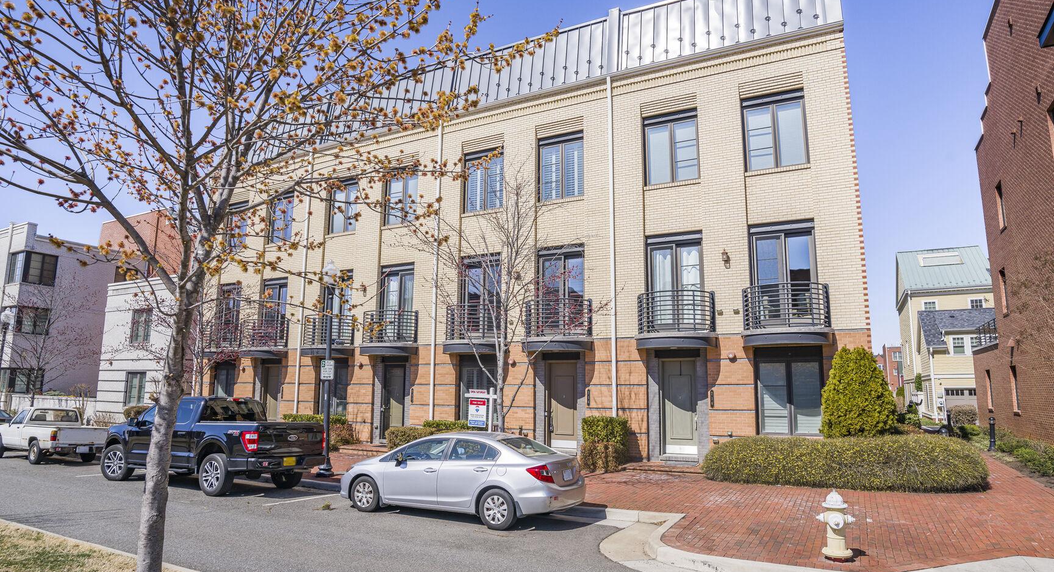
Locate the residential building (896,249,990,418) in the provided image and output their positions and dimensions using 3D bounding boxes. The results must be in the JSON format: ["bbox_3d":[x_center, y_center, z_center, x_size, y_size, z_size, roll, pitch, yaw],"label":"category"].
[{"bbox_3d":[32.332,3.172,46.821,6.088,13.507,14.940,-4,-10,26],"label":"residential building"}]

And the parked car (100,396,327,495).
[{"bbox_3d":[-7.328,3.539,14.170,5.880,1.950,2.080,-5,-12,30],"label":"parked car"}]

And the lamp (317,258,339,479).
[{"bbox_3d":[-4.797,1.874,14.824,0.460,5.200,0.460,1,-12,-18],"label":"lamp"}]

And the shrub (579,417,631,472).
[{"bbox_3d":[1.903,3.946,15.428,0.950,1.270,1.350,-5,-11,27],"label":"shrub"}]

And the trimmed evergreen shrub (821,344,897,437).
[{"bbox_3d":[7.080,2.708,13.079,1.468,2.846,1.468,-4,-10,26],"label":"trimmed evergreen shrub"}]

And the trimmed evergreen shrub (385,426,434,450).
[{"bbox_3d":[-3.212,4.465,17.672,1.550,0.870,0.950,-5,-11,27],"label":"trimmed evergreen shrub"}]

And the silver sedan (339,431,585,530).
[{"bbox_3d":[-1.327,3.388,11.245,4.520,1.435,1.770,-4,-10,26],"label":"silver sedan"}]

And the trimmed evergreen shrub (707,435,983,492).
[{"bbox_3d":[6.636,3.764,13.332,5.400,1.020,1.850,-4,-11,23],"label":"trimmed evergreen shrub"}]

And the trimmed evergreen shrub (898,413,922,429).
[{"bbox_3d":[17.515,6.274,28.072,0.899,0.945,0.899,-4,-10,26],"label":"trimmed evergreen shrub"}]

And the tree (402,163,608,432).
[{"bbox_3d":[-0.522,0.746,12.794,4.300,6.800,4.100,1,-10,-2],"label":"tree"}]

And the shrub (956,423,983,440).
[{"bbox_3d":[17.928,5.901,24.879,0.900,0.653,0.900,-4,-10,26],"label":"shrub"}]

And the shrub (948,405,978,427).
[{"bbox_3d":[22.503,6.772,31.718,1.256,1.283,1.256,-4,-10,26],"label":"shrub"}]

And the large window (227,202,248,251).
[{"bbox_3d":[-11.711,-2.521,25.108,1.520,2.030,0.120,-5,-11,27],"label":"large window"}]

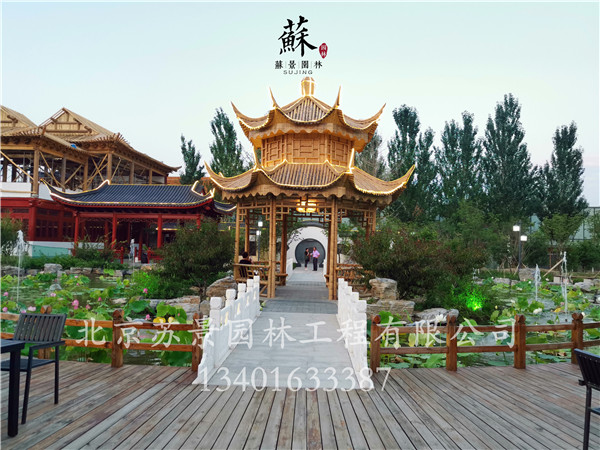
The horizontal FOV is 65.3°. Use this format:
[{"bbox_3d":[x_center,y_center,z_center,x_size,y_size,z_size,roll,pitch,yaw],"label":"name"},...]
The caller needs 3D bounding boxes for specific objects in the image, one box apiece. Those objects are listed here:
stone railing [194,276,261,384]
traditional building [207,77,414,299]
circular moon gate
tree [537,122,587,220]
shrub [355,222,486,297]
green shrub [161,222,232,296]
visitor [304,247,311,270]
[{"bbox_3d":[-1.057,1.495,8.078,0.200,0.890,5.482,1,-3,1],"label":"stone railing"},{"bbox_3d":[0.258,-1.450,16.322,6.730,7.510,6.730,1,-3,3],"label":"traditional building"},{"bbox_3d":[0.833,2.198,36.437,2.370,2.260,0.400,1,-3,2],"label":"circular moon gate"},{"bbox_3d":[28.086,-3.335,50.265,5.300,15.540,5.000,1,-3,0],"label":"tree"},{"bbox_3d":[3.841,1.113,15.168,4.200,2.460,3.200,1,-3,2],"label":"shrub"},{"bbox_3d":[-3.321,1.064,15.162,2.450,2.490,2.300,1,-3,2],"label":"green shrub"},{"bbox_3d":[0.515,2.343,32.124,0.330,1.580,0.470,0,-3,30],"label":"visitor"}]

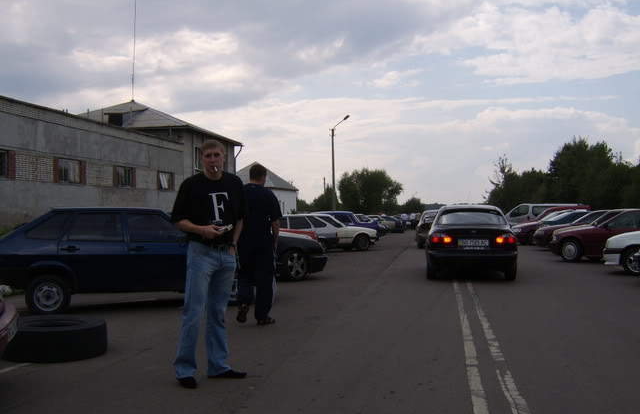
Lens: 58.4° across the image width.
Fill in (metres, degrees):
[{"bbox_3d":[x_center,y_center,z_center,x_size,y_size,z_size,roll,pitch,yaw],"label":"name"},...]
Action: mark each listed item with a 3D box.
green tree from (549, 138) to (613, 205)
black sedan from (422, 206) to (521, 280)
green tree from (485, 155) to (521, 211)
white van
[{"bbox_3d":[22.700,-1.900,50.000,6.000,8.200,5.800,0,-1,0],"label":"green tree"},{"bbox_3d":[3.070,0.690,12.100,1.680,1.430,4.220,0,-1,11],"label":"black sedan"},{"bbox_3d":[19.100,-1.470,60.000,3.900,7.700,3.900,0,-1,0],"label":"green tree"},{"bbox_3d":[11.900,0.820,32.300,4.750,1.970,1.900,0,-1,13],"label":"white van"}]

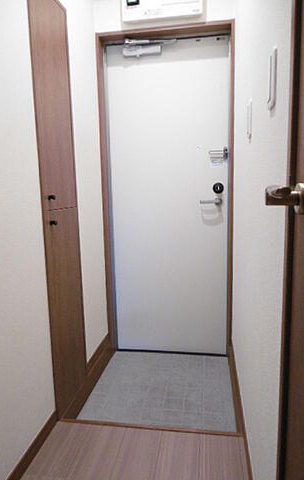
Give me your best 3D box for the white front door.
[{"bbox_3d":[0.107,-0.219,2.122,0.754,1.980,0.040,0,8,9],"label":"white front door"}]

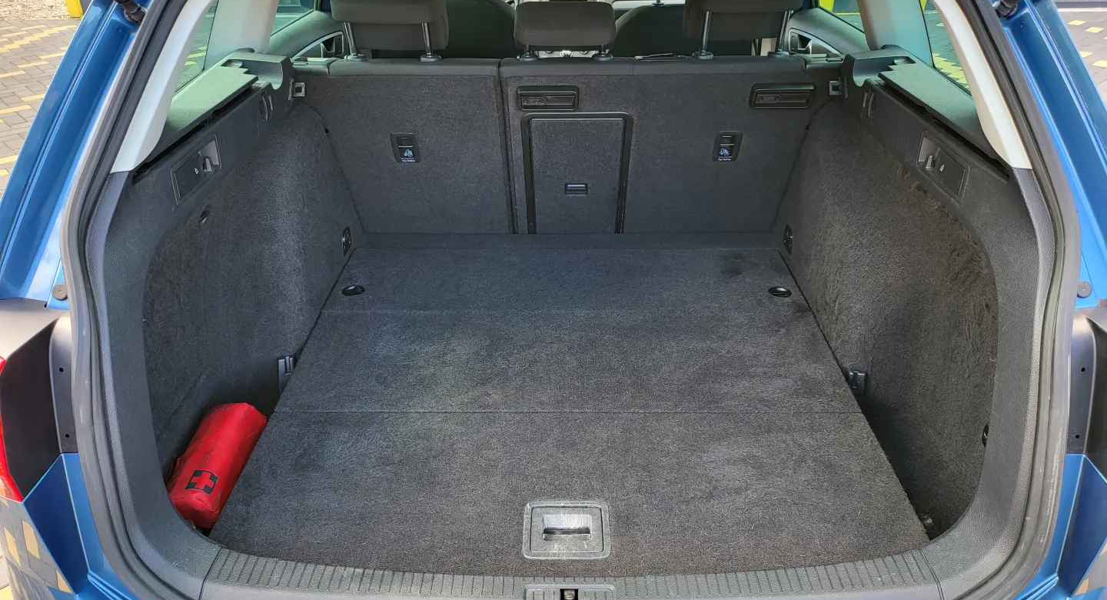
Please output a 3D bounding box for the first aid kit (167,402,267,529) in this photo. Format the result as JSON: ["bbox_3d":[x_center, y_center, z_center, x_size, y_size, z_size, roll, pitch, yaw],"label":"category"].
[{"bbox_3d":[-0.529,0.263,1.203,0.101,0.086,0.220,10,31,-8],"label":"first aid kit"}]

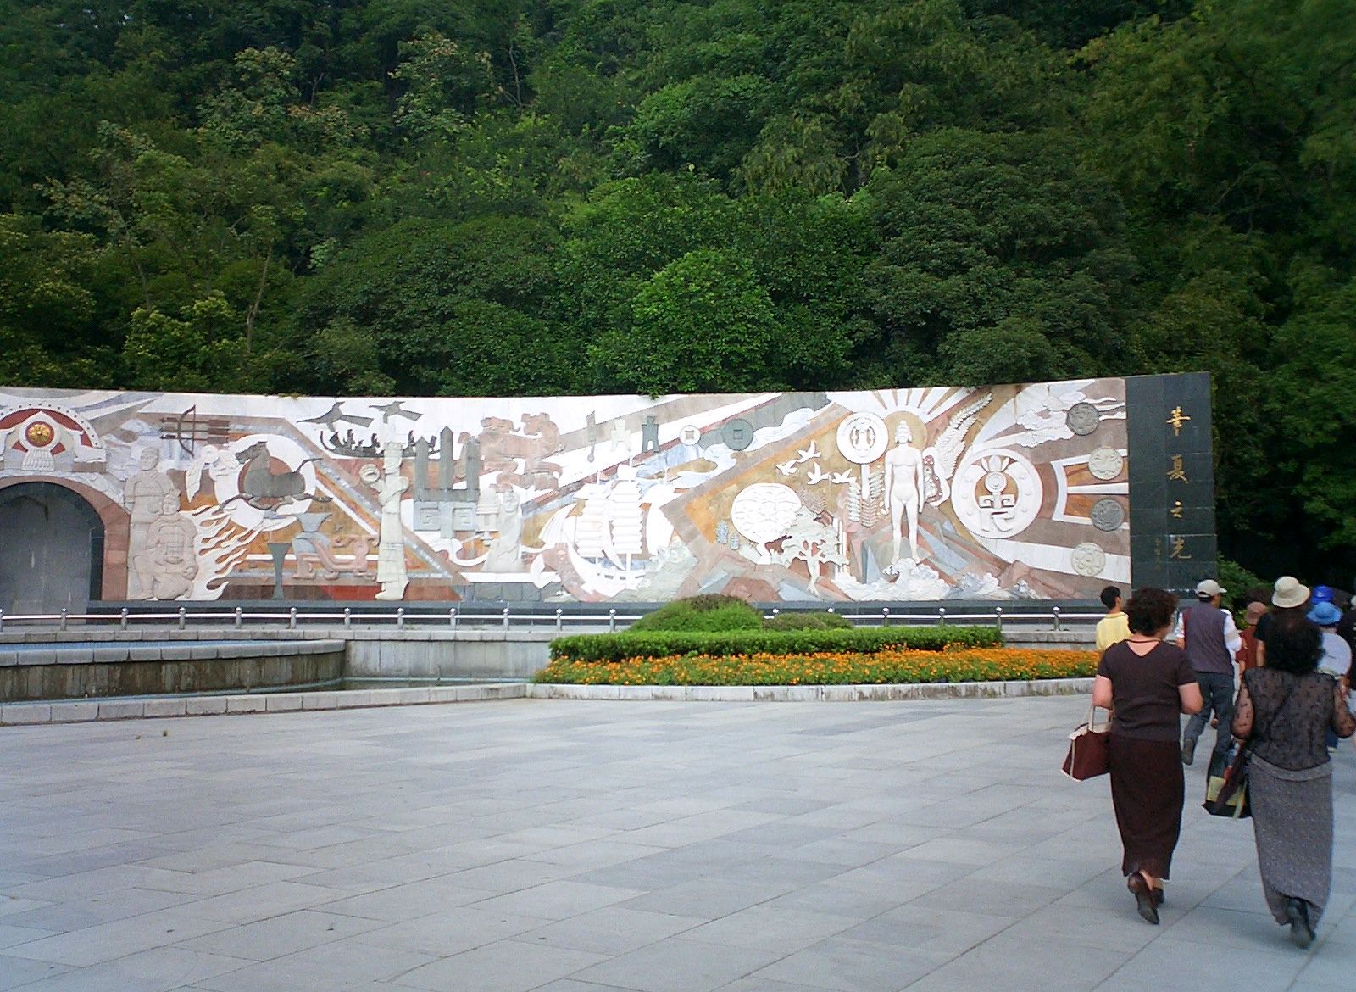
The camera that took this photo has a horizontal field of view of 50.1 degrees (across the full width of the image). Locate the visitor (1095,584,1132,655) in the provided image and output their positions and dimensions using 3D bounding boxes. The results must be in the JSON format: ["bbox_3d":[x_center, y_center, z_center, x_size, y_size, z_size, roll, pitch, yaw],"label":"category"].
[{"bbox_3d":[4.053,1.657,13.314,0.480,1.665,0.420,-3,-5,35],"label":"visitor"}]

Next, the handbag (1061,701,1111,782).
[{"bbox_3d":[2.056,1.212,7.150,0.300,0.370,0.180,2,-5,-22],"label":"handbag"}]

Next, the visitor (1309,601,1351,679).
[{"bbox_3d":[6.291,1.786,14.006,0.480,1.510,0.450,-2,-5,28],"label":"visitor"}]

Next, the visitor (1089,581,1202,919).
[{"bbox_3d":[2.288,1.238,7.028,0.520,1.570,0.520,-2,-5,25],"label":"visitor"}]

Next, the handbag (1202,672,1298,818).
[{"bbox_3d":[2.598,1.136,6.600,0.400,0.640,0.280,0,-4,6],"label":"handbag"}]

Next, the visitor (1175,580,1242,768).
[{"bbox_3d":[4.405,1.548,12.018,0.540,1.690,0.600,-2,-5,30],"label":"visitor"}]

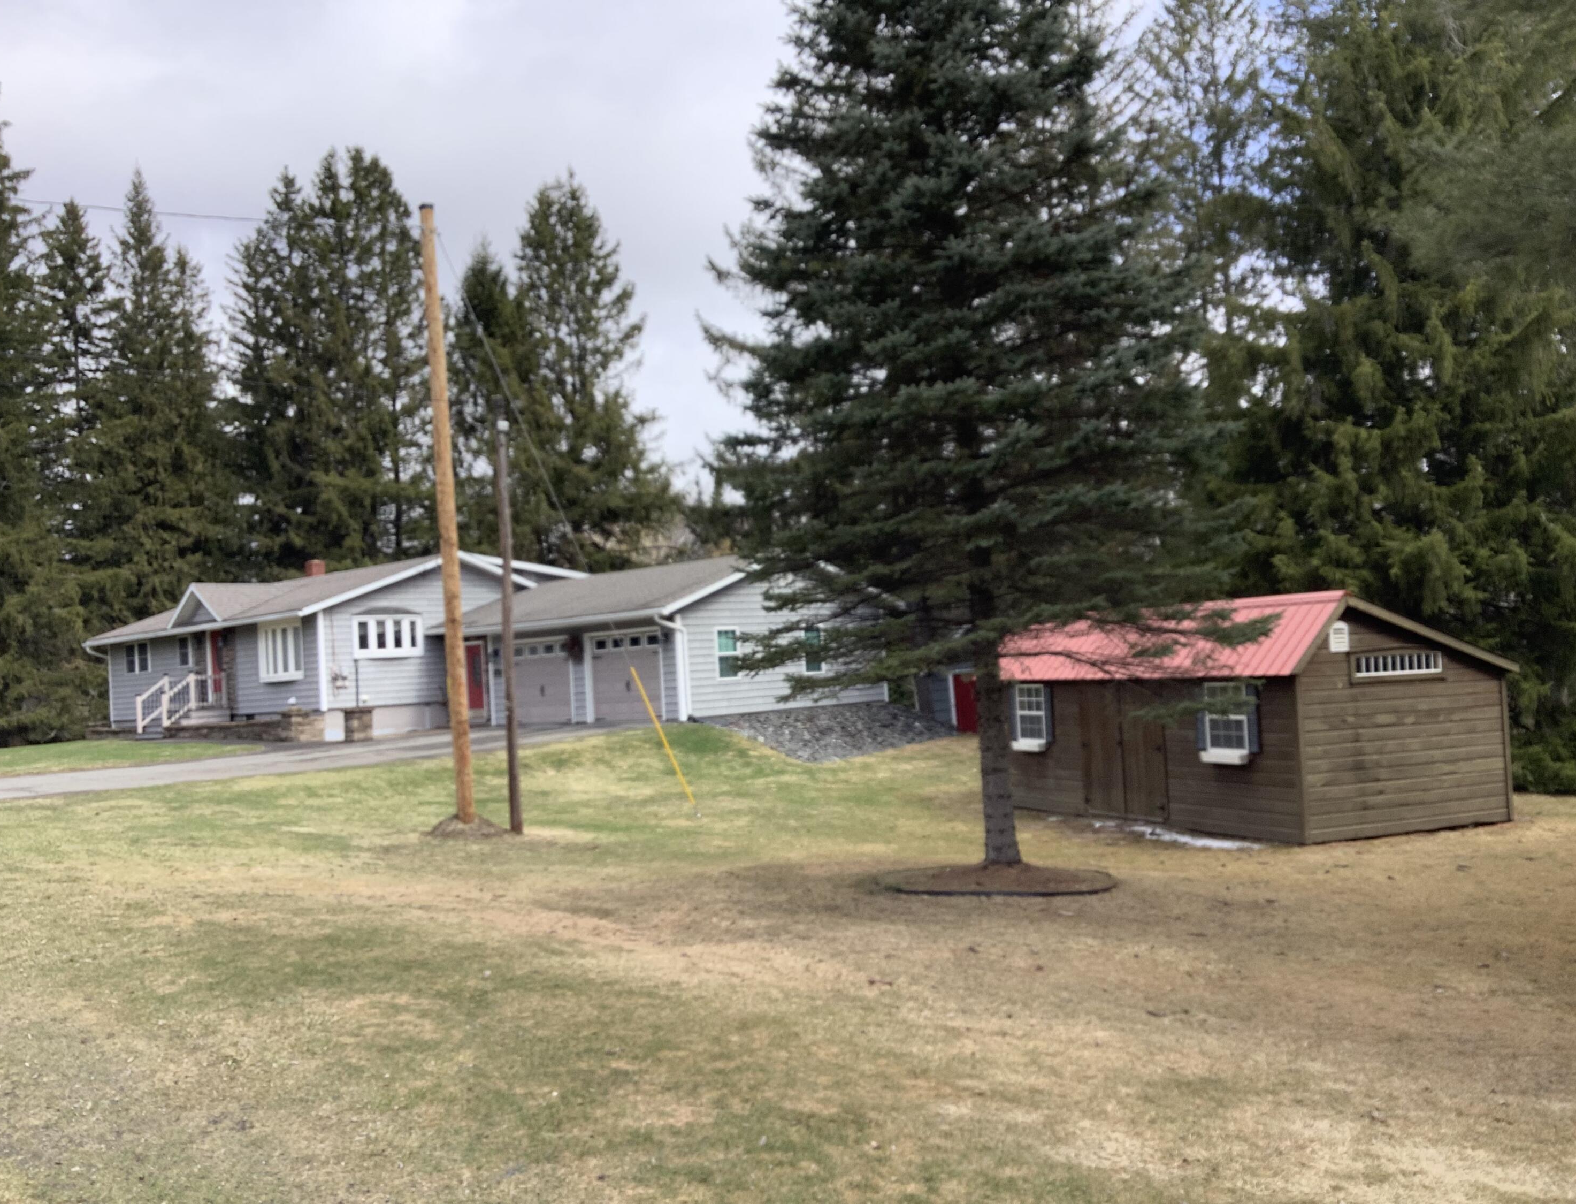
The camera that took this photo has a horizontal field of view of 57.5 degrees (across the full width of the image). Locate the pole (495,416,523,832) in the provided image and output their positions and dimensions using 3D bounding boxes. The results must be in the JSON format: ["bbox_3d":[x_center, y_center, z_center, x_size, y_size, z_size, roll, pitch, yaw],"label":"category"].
[{"bbox_3d":[-4.123,0.198,21.158,0.180,6.381,0.180,-3,-3,0],"label":"pole"}]

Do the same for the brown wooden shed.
[{"bbox_3d":[6.498,1.648,22.006,3.880,3.133,7.868,-2,-3,-22],"label":"brown wooden shed"}]

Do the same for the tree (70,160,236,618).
[{"bbox_3d":[-23.840,-5.631,53.930,6.500,21.430,6.500,-3,-3,0],"label":"tree"}]

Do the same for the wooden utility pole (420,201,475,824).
[{"bbox_3d":[-5.040,-1.345,21.227,0.240,9.194,0.240,-4,-3,0],"label":"wooden utility pole"}]

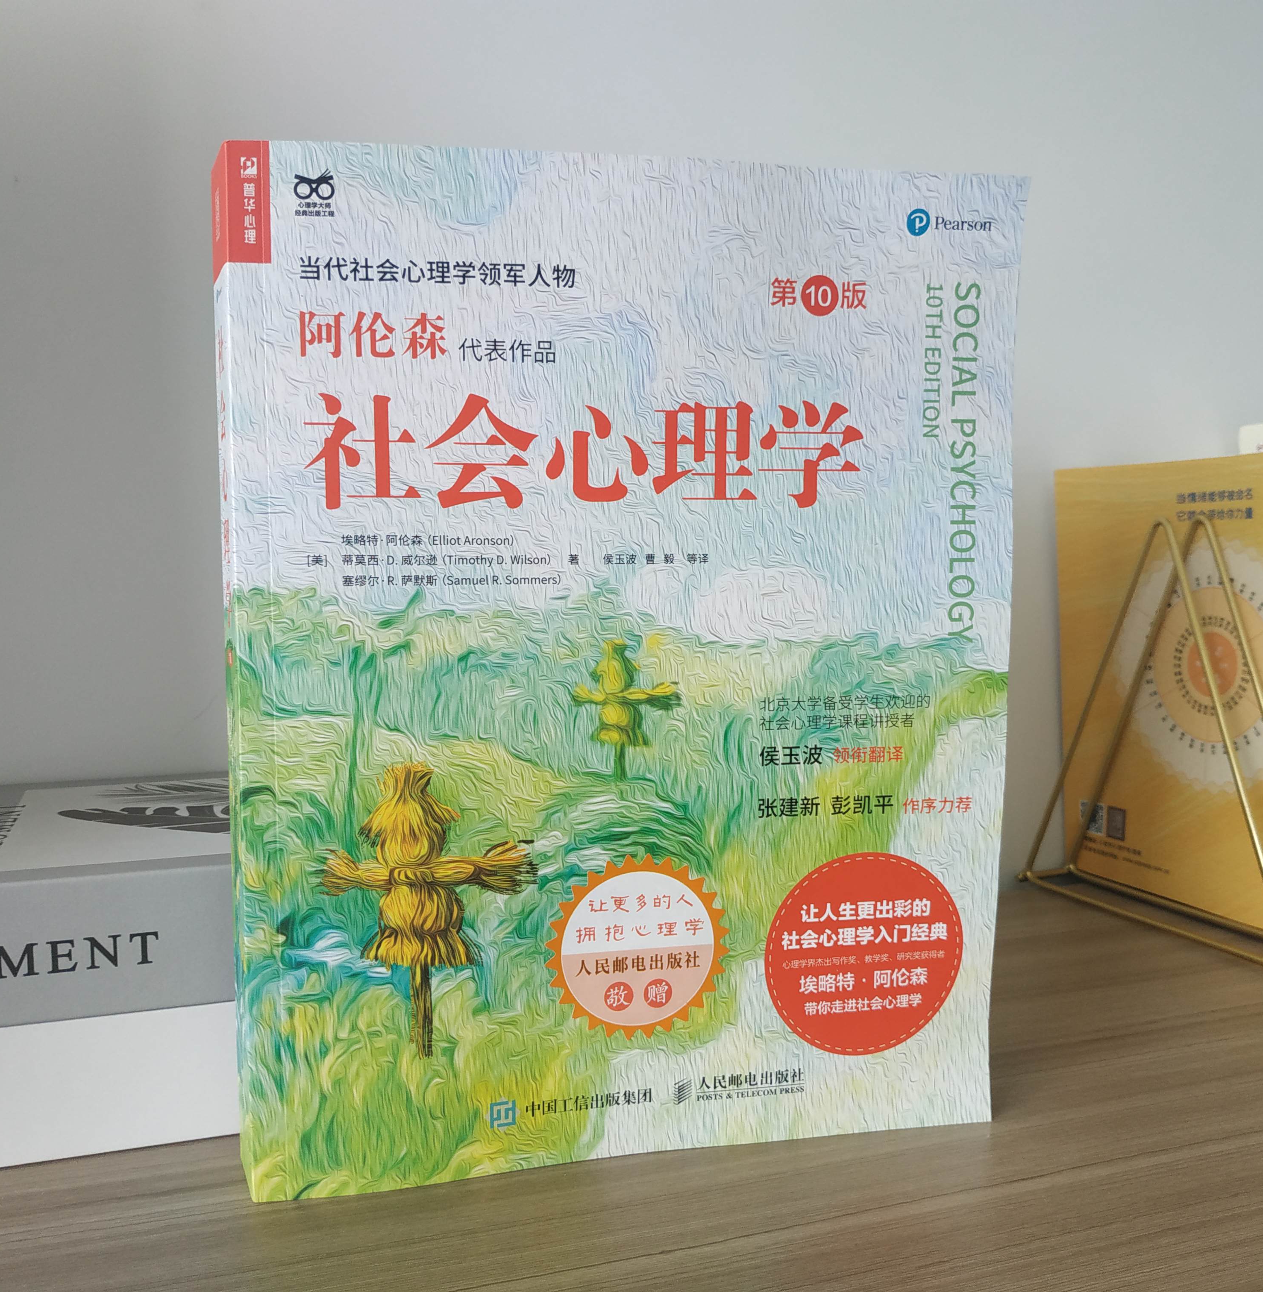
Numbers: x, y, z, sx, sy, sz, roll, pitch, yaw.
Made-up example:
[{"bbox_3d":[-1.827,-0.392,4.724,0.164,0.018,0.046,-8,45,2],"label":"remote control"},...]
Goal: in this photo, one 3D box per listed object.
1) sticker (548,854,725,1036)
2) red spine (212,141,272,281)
[{"bbox_3d":[0.002,0.083,0.329,0.051,0.051,0.002,-1,6,-11],"label":"sticker"},{"bbox_3d":[-0.099,-0.110,0.305,0.019,0.029,0.024,-1,4,-6],"label":"red spine"}]

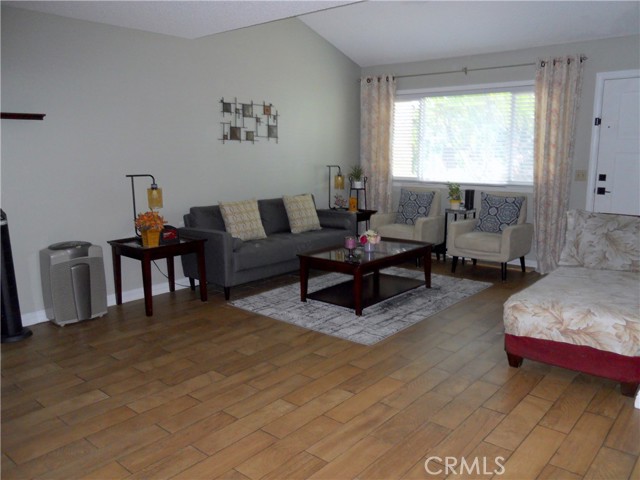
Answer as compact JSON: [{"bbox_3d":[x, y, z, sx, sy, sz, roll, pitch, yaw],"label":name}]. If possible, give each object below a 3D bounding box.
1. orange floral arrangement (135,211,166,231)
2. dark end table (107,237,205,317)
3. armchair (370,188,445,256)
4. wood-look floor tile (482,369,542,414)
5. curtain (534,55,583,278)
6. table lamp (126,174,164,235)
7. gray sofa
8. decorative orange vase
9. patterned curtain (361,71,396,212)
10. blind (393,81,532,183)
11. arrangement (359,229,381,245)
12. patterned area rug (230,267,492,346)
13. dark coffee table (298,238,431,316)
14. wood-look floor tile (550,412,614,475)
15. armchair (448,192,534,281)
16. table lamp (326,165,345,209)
[{"bbox_3d":[-1.459,-0.160,4.431,0.220,0.180,0.220,8,13,40],"label":"orange floral arrangement"},{"bbox_3d":[-1.452,0.296,4.705,0.600,0.570,0.600,8,13,40],"label":"dark end table"},{"bbox_3d":[1.114,-0.173,6.423,0.700,0.860,0.720,8,13,38],"label":"armchair"},{"bbox_3d":[1.130,0.881,3.004,0.147,0.010,0.604,8,13,40],"label":"wood-look floor tile"},{"bbox_3d":[2.537,-0.776,5.603,0.480,2.290,0.140,8,13,40],"label":"curtain"},{"bbox_3d":[-1.566,-0.292,4.678,0.300,0.580,0.140,-4,11,-19],"label":"table lamp"},{"bbox_3d":[-0.468,-0.015,5.693,0.740,0.840,2.020,8,13,40],"label":"gray sofa"},{"bbox_3d":[-1.458,-0.017,4.457,0.120,0.150,0.120,8,13,40],"label":"decorative orange vase"},{"bbox_3d":[0.778,-1.016,6.990,0.530,2.283,0.120,8,13,40],"label":"patterned curtain"},{"bbox_3d":[1.718,-1.260,6.386,2.050,1.200,0.100,8,13,40],"label":"blind"},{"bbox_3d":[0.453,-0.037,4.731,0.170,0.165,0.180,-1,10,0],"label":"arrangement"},{"bbox_3d":[0.469,0.516,5.012,1.578,0.010,2.184,8,13,40],"label":"patterned area rug"},{"bbox_3d":[0.451,0.307,4.919,0.710,0.453,1.220,8,13,40],"label":"dark coffee table"},{"bbox_3d":[1.265,0.965,2.477,0.149,0.010,0.610,8,13,40],"label":"wood-look floor tile"},{"bbox_3d":[1.920,-0.064,5.778,0.690,0.860,0.720,9,14,42],"label":"armchair"},{"bbox_3d":[0.217,-0.684,6.777,0.290,0.580,0.140,-8,12,-34],"label":"table lamp"}]

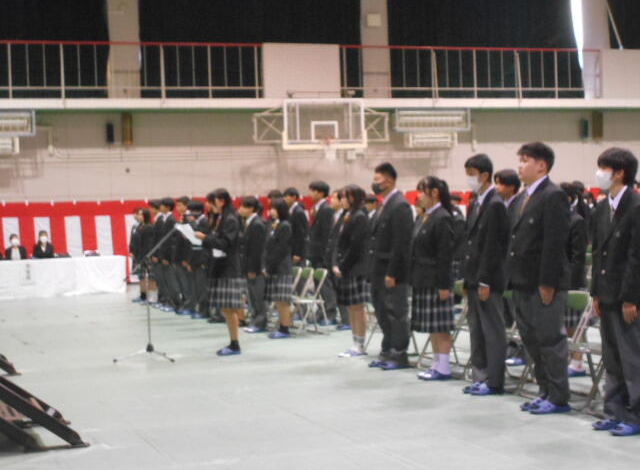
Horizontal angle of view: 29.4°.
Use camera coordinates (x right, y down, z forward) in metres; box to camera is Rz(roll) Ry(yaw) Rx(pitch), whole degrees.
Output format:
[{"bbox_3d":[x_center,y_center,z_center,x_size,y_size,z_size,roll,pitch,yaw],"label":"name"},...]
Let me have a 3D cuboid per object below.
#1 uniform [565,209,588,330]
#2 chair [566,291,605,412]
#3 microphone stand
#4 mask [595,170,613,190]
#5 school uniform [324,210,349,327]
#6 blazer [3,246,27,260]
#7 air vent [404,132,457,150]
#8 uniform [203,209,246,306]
[{"bbox_3d":[1.971,0.255,9.680,0.280,0.950,0.420,-2,1,-19],"label":"uniform"},{"bbox_3d":[1.781,0.739,8.200,0.480,0.780,0.460,-2,1,-19],"label":"chair"},{"bbox_3d":[-1.675,0.552,11.750,0.600,1.280,0.540,-2,1,-19],"label":"microphone stand"},{"bbox_3d":[1.629,-0.313,7.000,0.090,0.122,0.135,-2,1,-17],"label":"mask"},{"bbox_3d":[0.229,0.369,14.300,0.290,1.330,0.440,-2,1,-17],"label":"school uniform"},{"bbox_3d":[-5.807,0.450,23.303,0.420,0.500,0.280,-2,1,-17],"label":"blazer"},{"bbox_3d":[2.570,-2.199,28.300,1.170,0.380,0.360,-2,0,-18],"label":"air vent"},{"bbox_3d":[-0.941,0.242,11.900,0.360,0.980,0.430,-2,1,-19],"label":"uniform"}]

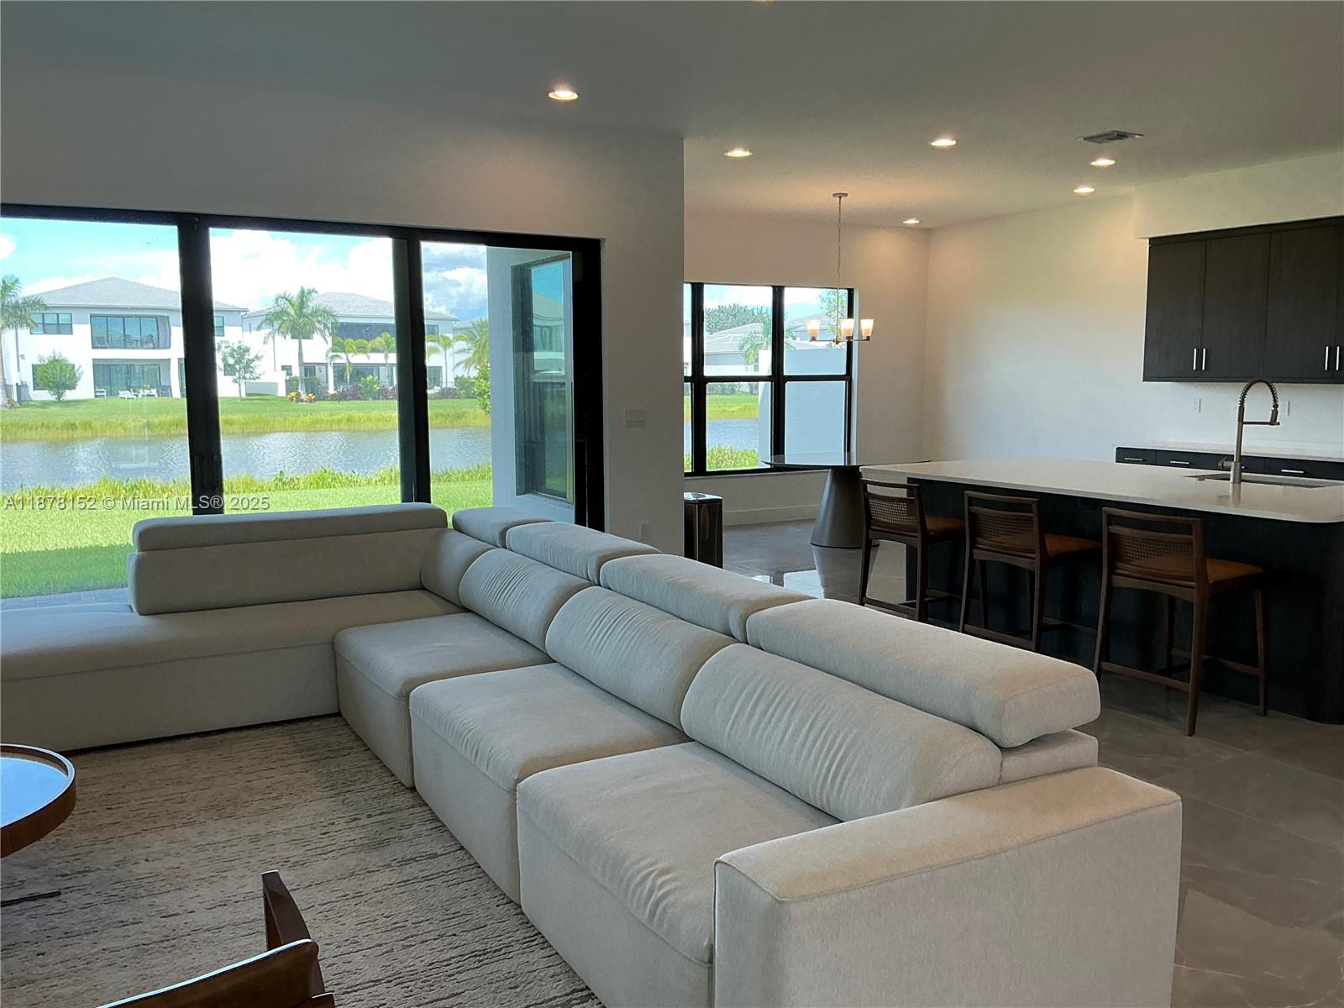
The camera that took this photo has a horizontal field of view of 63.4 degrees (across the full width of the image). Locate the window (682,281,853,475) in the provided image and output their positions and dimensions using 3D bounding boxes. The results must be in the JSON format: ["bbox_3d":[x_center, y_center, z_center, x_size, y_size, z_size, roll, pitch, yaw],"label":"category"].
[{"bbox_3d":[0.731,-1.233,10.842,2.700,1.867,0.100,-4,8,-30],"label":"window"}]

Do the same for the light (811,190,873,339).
[{"bbox_3d":[1.456,-2.028,9.449,0.600,1.275,0.600,-4,8,-30],"label":"light"}]

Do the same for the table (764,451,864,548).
[{"bbox_3d":[1.565,-0.029,9.786,1.500,0.766,1.500,0,7,0],"label":"table"}]

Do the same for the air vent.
[{"bbox_3d":[2.826,-2.357,7.040,0.300,0.030,0.300,-4,8,-30],"label":"air vent"}]

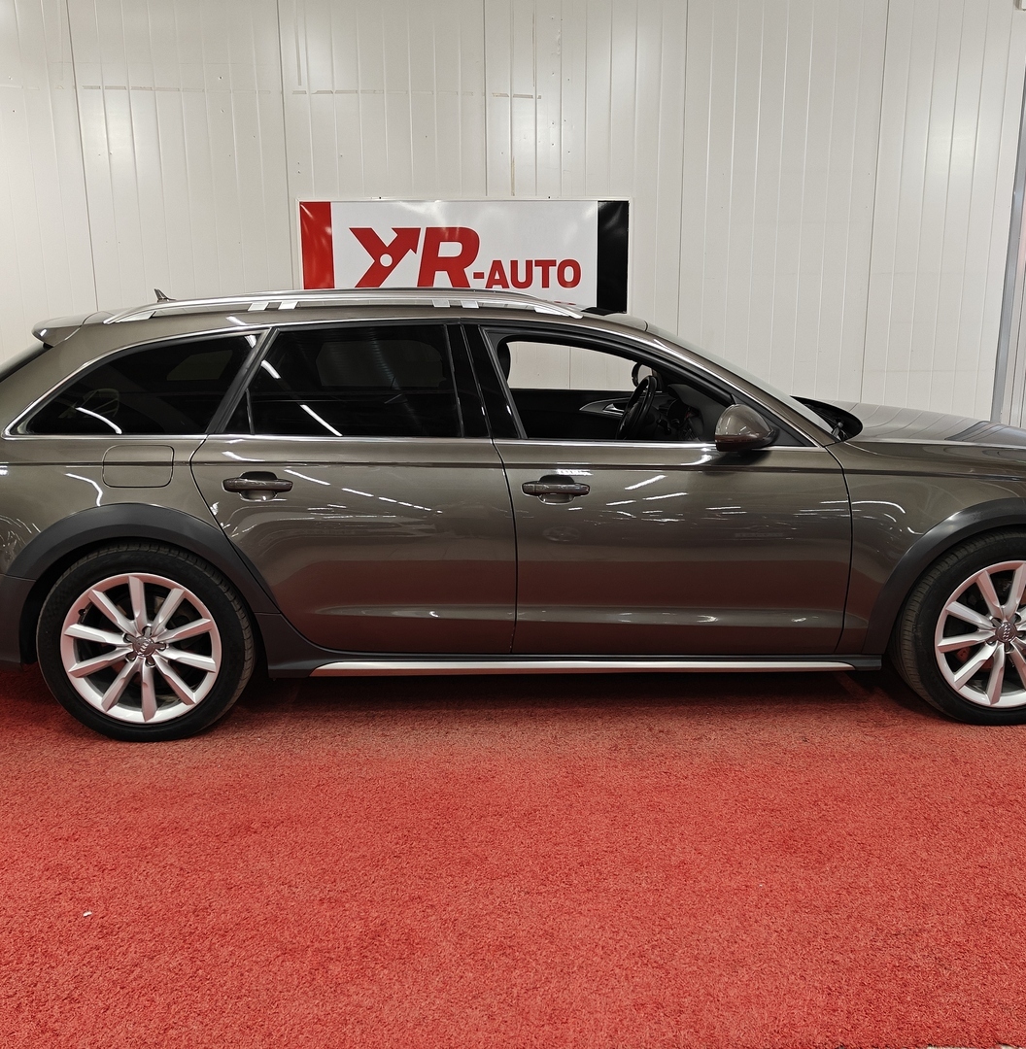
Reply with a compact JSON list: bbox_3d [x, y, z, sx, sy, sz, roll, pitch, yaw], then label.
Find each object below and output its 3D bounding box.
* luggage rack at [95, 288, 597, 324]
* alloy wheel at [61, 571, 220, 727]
[{"bbox_3d":[-0.595,-0.878,4.130,1.660,0.110,1.090,-1,13,-1],"label":"luggage rack"},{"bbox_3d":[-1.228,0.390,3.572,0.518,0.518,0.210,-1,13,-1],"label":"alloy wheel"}]

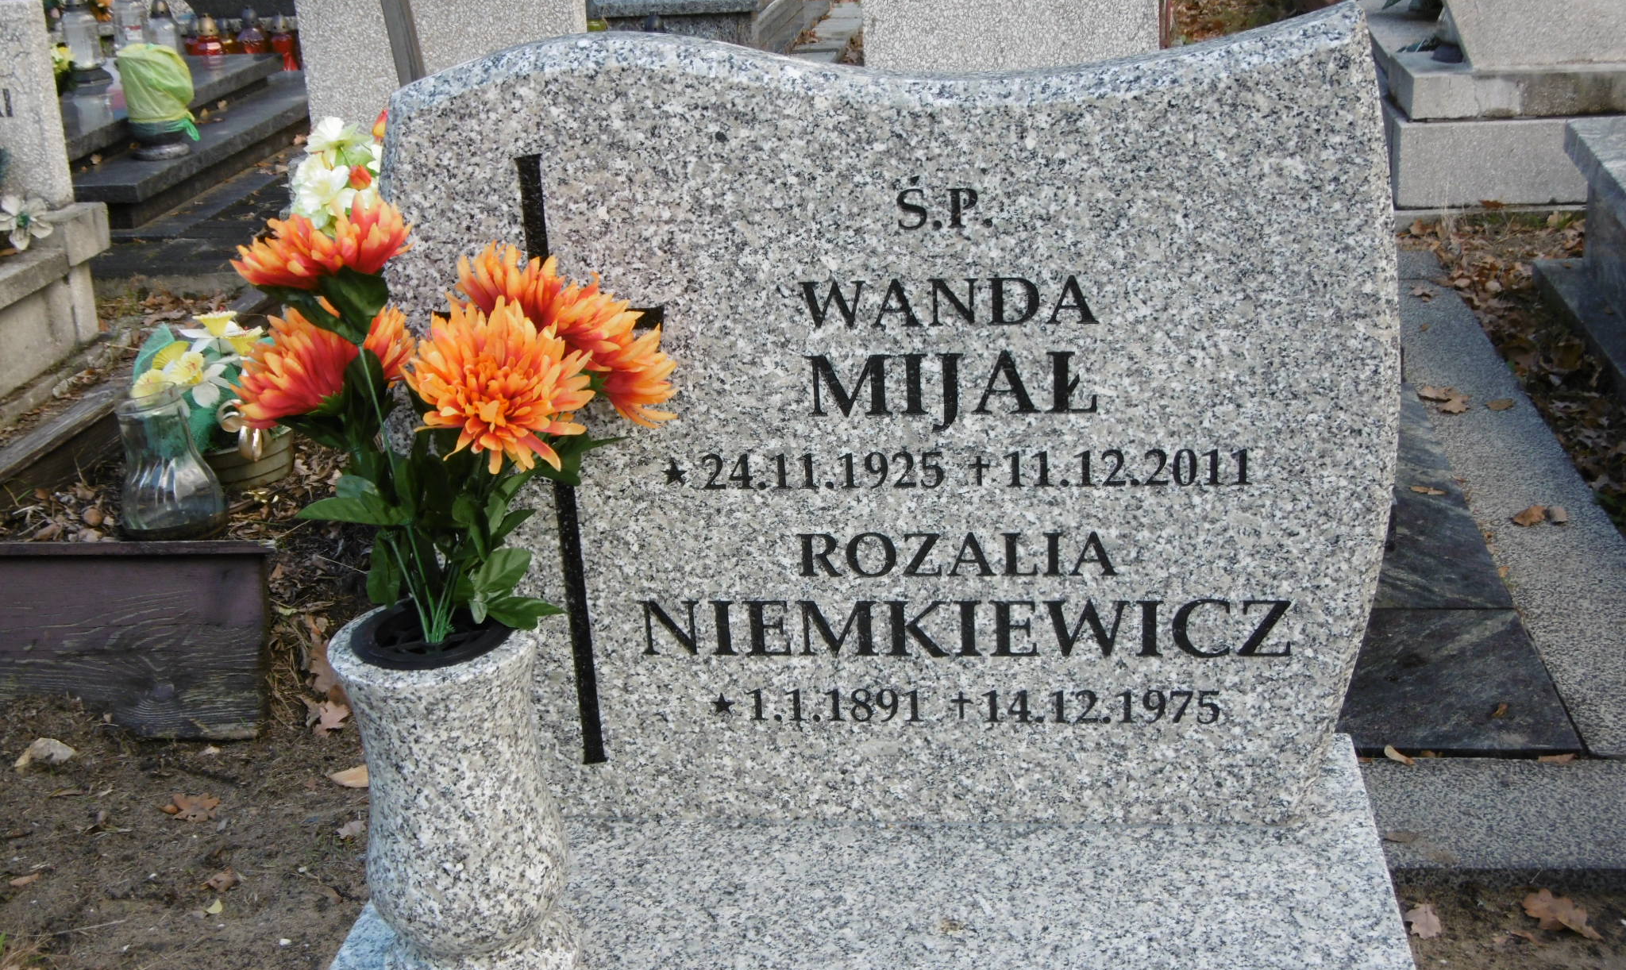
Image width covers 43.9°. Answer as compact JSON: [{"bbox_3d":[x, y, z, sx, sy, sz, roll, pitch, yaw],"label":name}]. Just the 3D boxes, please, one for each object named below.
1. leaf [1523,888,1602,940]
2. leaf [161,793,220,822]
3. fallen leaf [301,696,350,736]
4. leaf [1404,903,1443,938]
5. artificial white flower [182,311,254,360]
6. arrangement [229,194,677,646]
[{"bbox_3d":[0.721,0.413,1.946,0.070,0.025,0.075,-1,21,7],"label":"leaf"},{"bbox_3d":[-0.692,0.358,2.245,0.060,0.015,0.055,-1,21,7],"label":"leaf"},{"bbox_3d":[-0.584,0.277,2.425,0.050,0.025,0.075,-1,21,7],"label":"fallen leaf"},{"bbox_3d":[0.592,0.422,1.962,0.034,0.012,0.062,-1,21,7],"label":"leaf"},{"bbox_3d":[-0.701,-0.177,2.380,0.086,0.042,0.075,-1,21,7],"label":"artificial white flower"},{"bbox_3d":[-0.244,-0.027,1.375,0.290,0.310,0.230,-1,21,7],"label":"arrangement"}]

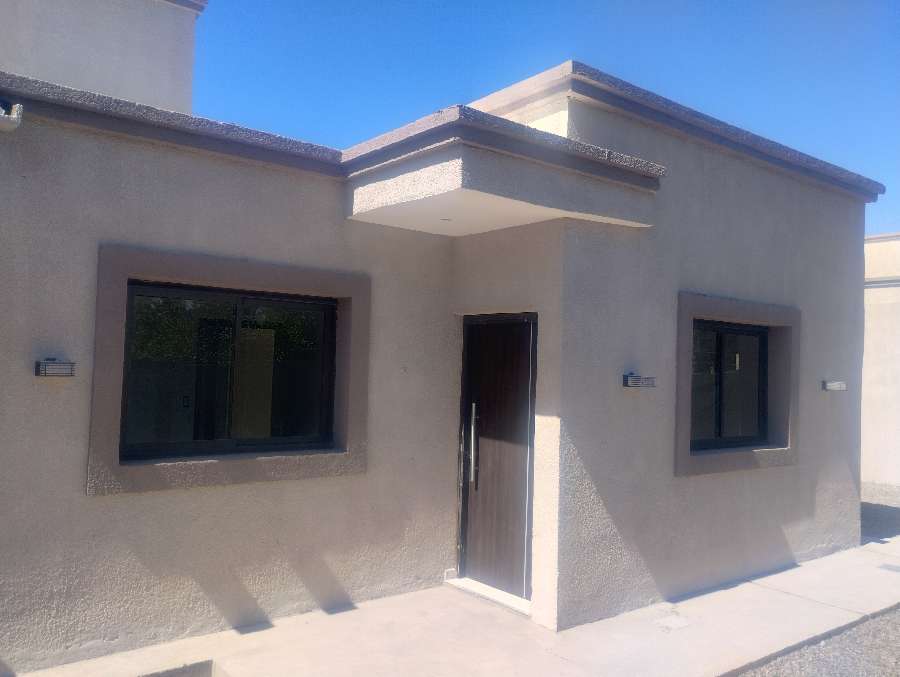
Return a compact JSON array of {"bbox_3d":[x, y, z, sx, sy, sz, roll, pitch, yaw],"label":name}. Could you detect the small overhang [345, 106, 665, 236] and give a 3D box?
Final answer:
[{"bbox_3d":[0.363,-1.070,5.332,1.963,0.426,1.526,3,-2,-37],"label":"small overhang"}]

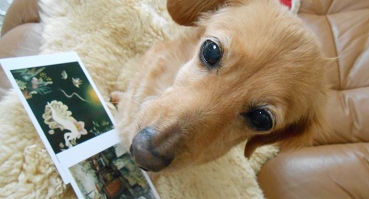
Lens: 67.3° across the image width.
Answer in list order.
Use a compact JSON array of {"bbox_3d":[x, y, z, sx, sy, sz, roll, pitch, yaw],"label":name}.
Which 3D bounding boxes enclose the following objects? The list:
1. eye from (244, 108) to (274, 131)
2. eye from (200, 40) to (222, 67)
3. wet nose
[{"bbox_3d":[0.055,0.015,0.205,0.021,0.012,0.015,27,98,1],"label":"eye"},{"bbox_3d":[0.020,-0.034,0.205,0.015,0.012,0.019,-31,83,11],"label":"eye"},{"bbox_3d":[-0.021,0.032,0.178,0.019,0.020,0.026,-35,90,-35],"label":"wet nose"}]

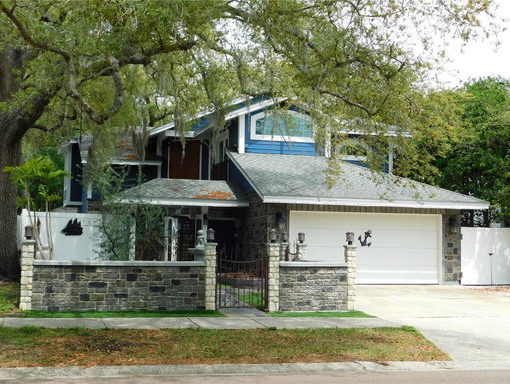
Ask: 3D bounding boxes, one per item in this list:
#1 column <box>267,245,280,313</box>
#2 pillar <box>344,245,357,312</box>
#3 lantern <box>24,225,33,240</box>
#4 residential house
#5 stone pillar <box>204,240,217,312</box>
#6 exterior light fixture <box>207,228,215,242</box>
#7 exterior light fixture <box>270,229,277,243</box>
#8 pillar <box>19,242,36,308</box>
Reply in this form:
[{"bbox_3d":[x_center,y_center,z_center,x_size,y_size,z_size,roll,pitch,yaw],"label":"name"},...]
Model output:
[{"bbox_3d":[0.402,1.860,16.379,0.260,1.456,0.260,2,-4,-13],"label":"column"},{"bbox_3d":[2.130,1.910,16.774,0.260,1.435,0.260,2,-4,-13],"label":"pillar"},{"bbox_3d":[-4.599,0.841,15.296,0.165,0.285,0.165,2,-4,-13],"label":"lantern"},{"bbox_3d":[-0.213,-0.104,27.065,12.938,6.314,10.500,2,-4,-13],"label":"residential house"},{"bbox_3d":[-0.948,1.806,16.071,0.260,1.425,0.260,2,-4,-13],"label":"stone pillar"},{"bbox_3d":[-0.931,0.953,16.135,0.165,0.285,0.165,2,-4,-13],"label":"exterior light fixture"},{"bbox_3d":[0.403,0.992,16.440,0.165,0.285,0.165,2,-4,-13],"label":"exterior light fixture"},{"bbox_3d":[-4.605,1.688,15.235,0.260,1.412,0.260,2,-4,-13],"label":"pillar"}]

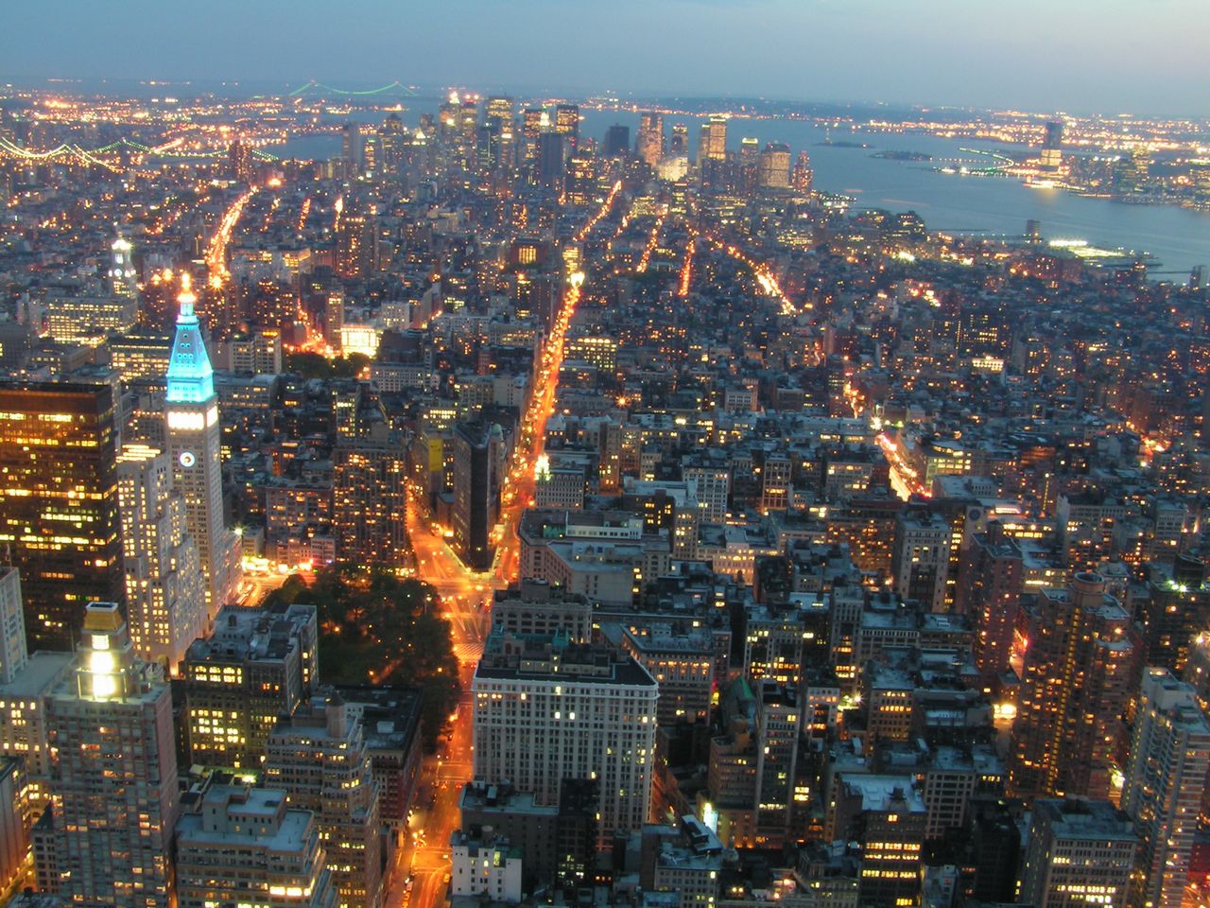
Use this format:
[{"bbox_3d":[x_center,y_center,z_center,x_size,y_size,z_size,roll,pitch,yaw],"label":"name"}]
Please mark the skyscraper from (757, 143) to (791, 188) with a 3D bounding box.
[{"bbox_3d":[477.930,-776.860,3720.870,61.000,177.000,58.000,-2,16,-16],"label":"skyscraper"}]

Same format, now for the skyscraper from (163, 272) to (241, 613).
[{"bbox_3d":[-249.300,-4.900,806.000,26.000,211.000,25.000,2,16,0],"label":"skyscraper"}]

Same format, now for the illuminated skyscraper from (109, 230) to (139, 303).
[{"bbox_3d":[-558.110,-190.160,1539.140,28.000,141.000,28.000,2,16,1],"label":"illuminated skyscraper"}]

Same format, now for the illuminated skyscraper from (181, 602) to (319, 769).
[{"bbox_3d":[-161.200,117.340,618.280,43.000,78.000,60.000,2,16,1],"label":"illuminated skyscraper"}]

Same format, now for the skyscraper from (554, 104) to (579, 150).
[{"bbox_3d":[-131.840,-1104.520,4690.030,75.000,228.000,52.000,1,16,-4],"label":"skyscraper"}]

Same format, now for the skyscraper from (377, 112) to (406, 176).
[{"bbox_3d":[-770.170,-1134.480,4820.310,72.000,179.000,65.000,3,16,1],"label":"skyscraper"}]

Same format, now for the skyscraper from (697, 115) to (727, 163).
[{"bbox_3d":[367.920,-1007.760,4437.160,62.000,225.000,56.000,1,16,-2],"label":"skyscraper"}]

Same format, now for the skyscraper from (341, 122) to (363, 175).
[{"bbox_3d":[-797.700,-951.400,4190.300,46.000,166.000,46.000,-11,20,-37],"label":"skyscraper"}]

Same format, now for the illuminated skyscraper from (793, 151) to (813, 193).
[{"bbox_3d":[618.900,-869.600,4150.700,60.000,124.000,42.000,2,16,0],"label":"illuminated skyscraper"}]

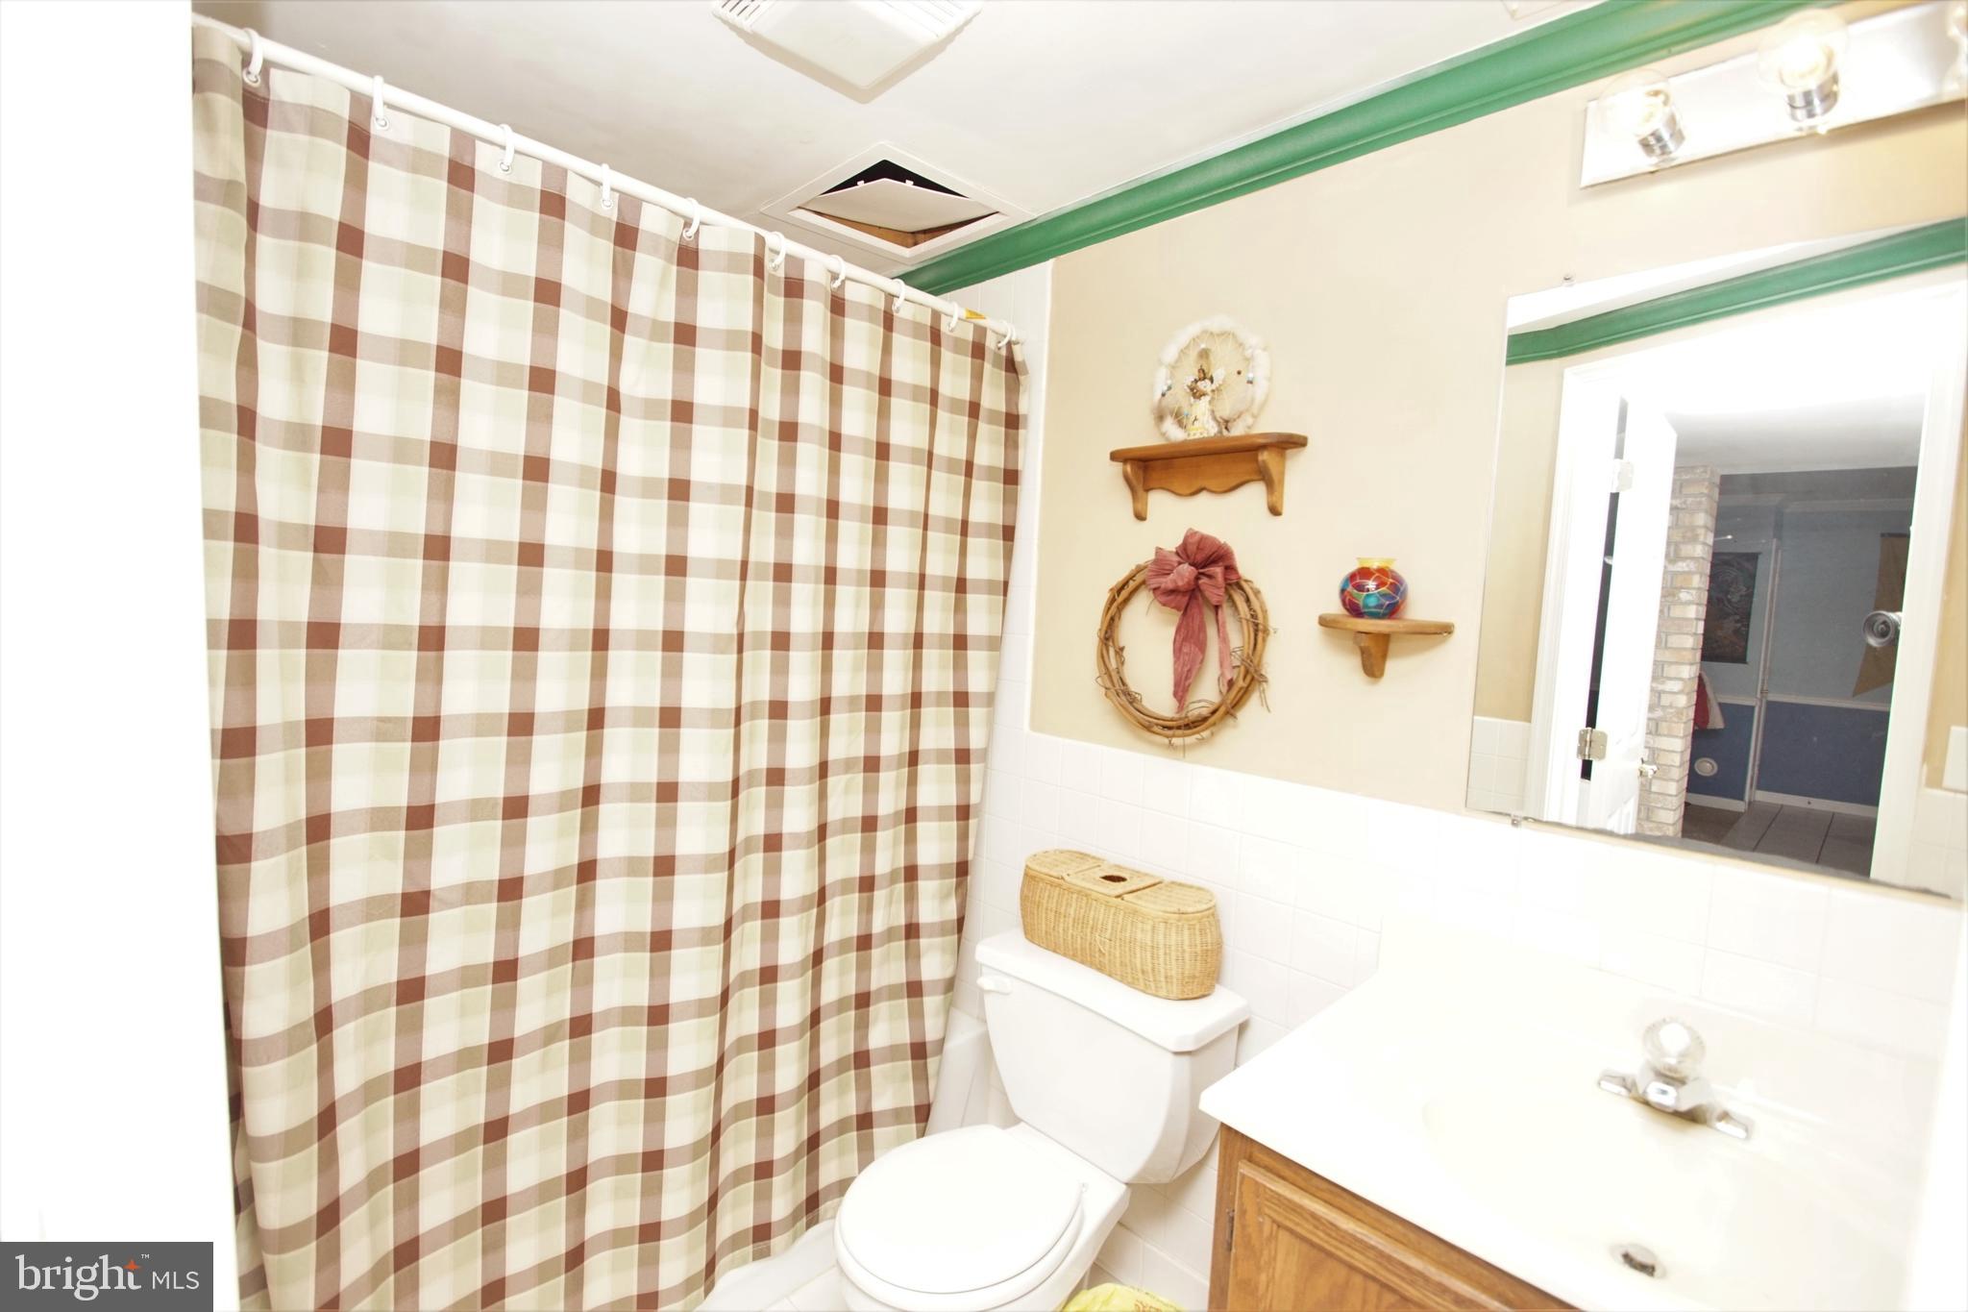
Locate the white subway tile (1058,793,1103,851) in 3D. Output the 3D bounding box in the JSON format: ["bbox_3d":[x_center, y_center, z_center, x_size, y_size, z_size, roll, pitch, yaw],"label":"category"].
[{"bbox_3d":[0.210,0.356,1.823,0.108,0.111,0.010,7,6,43],"label":"white subway tile"}]

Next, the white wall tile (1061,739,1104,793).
[{"bbox_3d":[0.217,0.243,1.789,0.108,0.109,0.009,7,6,44],"label":"white wall tile"}]

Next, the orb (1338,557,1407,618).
[{"bbox_3d":[0.628,-0.108,1.321,0.099,0.100,0.099,7,6,43],"label":"orb"}]

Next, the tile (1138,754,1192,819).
[{"bbox_3d":[0.374,0.262,1.663,0.108,0.111,0.010,7,6,43],"label":"tile"}]

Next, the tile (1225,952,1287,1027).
[{"bbox_3d":[0.518,0.621,1.540,0.108,0.111,0.010,7,6,43],"label":"tile"}]

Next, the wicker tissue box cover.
[{"bbox_3d":[0.258,0.518,1.624,0.438,0.153,0.168,7,6,44],"label":"wicker tissue box cover"}]

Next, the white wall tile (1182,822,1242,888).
[{"bbox_3d":[0.444,0.380,1.576,0.108,0.109,0.009,7,6,44],"label":"white wall tile"}]

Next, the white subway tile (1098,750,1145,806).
[{"bbox_3d":[0.294,0.252,1.715,0.108,0.109,0.009,7,6,44],"label":"white subway tile"}]

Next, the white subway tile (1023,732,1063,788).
[{"bbox_3d":[0.135,0.233,1.889,0.108,0.111,0.010,7,6,43],"label":"white subway tile"}]

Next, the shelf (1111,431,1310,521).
[{"bbox_3d":[0.396,-0.328,1.528,0.373,0.132,0.088,7,6,44],"label":"shelf"}]

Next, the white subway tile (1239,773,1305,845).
[{"bbox_3d":[0.527,0.279,1.492,0.108,0.109,0.009,7,6,44],"label":"white subway tile"}]

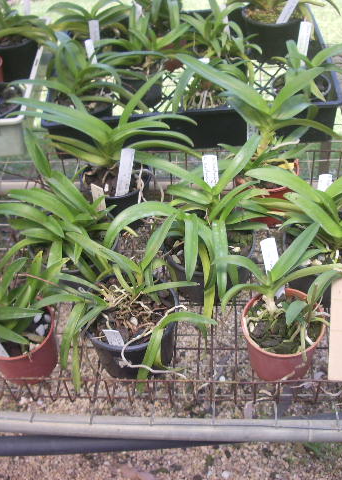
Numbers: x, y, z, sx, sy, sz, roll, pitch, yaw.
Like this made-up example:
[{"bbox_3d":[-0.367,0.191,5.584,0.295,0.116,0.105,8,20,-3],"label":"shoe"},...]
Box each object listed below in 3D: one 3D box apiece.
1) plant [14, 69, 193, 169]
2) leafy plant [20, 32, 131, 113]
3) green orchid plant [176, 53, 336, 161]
[{"bbox_3d":[-0.104,-0.172,0.983,0.285,0.135,0.155,0,48,5],"label":"plant"},{"bbox_3d":[-0.163,-0.269,1.076,0.195,0.135,0.150,0,48,5],"label":"leafy plant"},{"bbox_3d":[0.127,-0.188,0.971,0.235,0.145,0.150,0,48,5],"label":"green orchid plant"}]

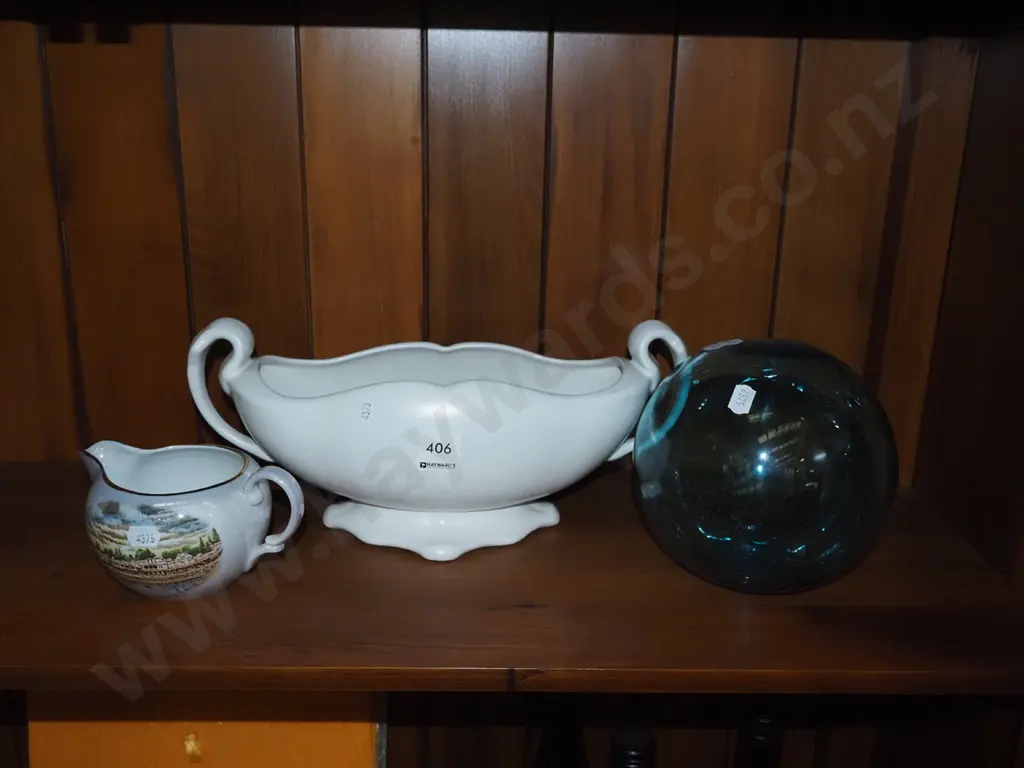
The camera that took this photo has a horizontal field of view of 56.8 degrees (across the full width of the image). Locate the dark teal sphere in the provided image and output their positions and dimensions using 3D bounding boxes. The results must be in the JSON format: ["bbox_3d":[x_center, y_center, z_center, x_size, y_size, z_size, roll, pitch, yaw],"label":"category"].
[{"bbox_3d":[0.160,0.053,0.607,0.163,0.163,0.163,1,16,-1],"label":"dark teal sphere"}]

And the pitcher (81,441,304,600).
[{"bbox_3d":[-0.204,0.085,0.610,0.151,0.083,0.112,4,17,10],"label":"pitcher"}]

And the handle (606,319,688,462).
[{"bbox_3d":[0.099,0.006,0.676,0.056,0.107,0.021,0,16,-4],"label":"handle"}]

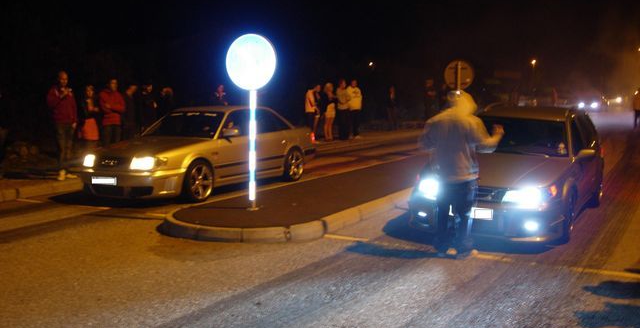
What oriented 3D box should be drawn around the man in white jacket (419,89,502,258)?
[{"bbox_3d":[1.454,0.097,7.246,0.800,1.690,0.500,1,6,10],"label":"man in white jacket"}]

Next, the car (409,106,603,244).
[{"bbox_3d":[2.766,0.001,9.481,1.730,1.400,4.600,4,7,28],"label":"car"}]

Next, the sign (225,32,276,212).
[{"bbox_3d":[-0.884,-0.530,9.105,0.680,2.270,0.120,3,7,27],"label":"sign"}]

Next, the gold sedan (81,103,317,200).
[{"bbox_3d":[-1.842,-0.305,12.038,1.800,1.410,4.790,4,7,30],"label":"gold sedan"}]

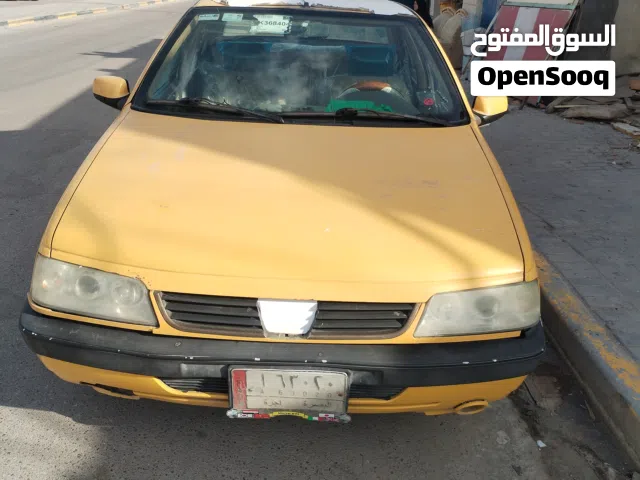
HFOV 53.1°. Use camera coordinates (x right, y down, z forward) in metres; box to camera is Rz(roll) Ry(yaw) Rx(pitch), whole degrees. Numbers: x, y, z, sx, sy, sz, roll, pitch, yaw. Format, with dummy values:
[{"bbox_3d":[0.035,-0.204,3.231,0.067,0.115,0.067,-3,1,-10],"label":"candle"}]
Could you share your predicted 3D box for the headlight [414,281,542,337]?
[{"bbox_3d":[0.501,0.218,1.982,0.445,0.155,0.210,-2,24,-11],"label":"headlight"}]

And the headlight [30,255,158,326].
[{"bbox_3d":[-0.693,0.161,1.954,0.445,0.155,0.210,7,24,9],"label":"headlight"}]

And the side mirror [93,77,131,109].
[{"bbox_3d":[-0.964,-0.708,3.016,0.190,0.145,0.125,3,23,-1],"label":"side mirror"}]

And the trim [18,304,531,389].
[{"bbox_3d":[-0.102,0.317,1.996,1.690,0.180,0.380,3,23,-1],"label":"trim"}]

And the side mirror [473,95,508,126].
[{"bbox_3d":[0.803,-0.623,3.058,0.190,0.145,0.125,3,23,-1],"label":"side mirror"}]

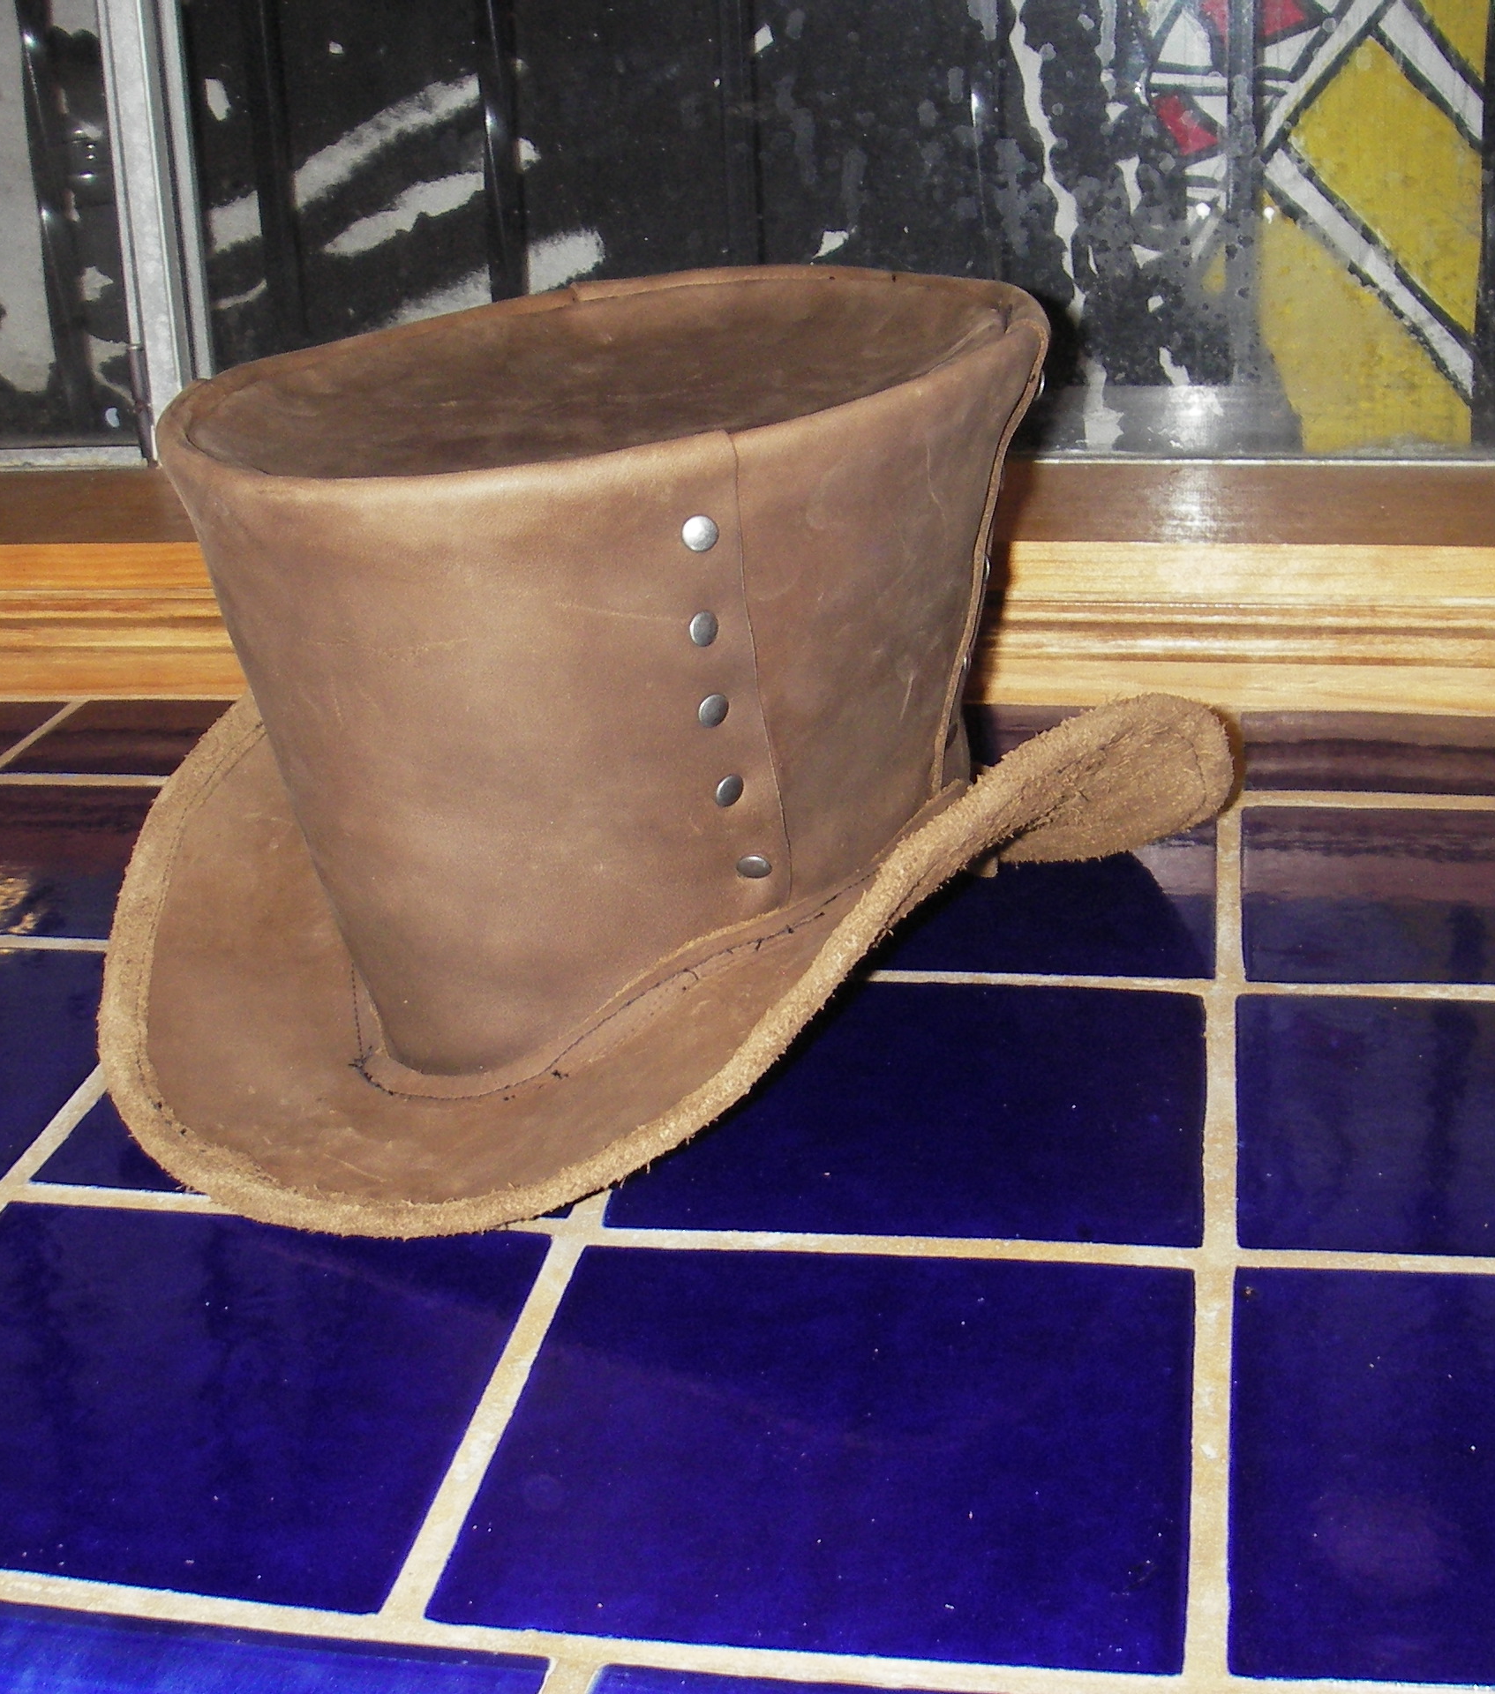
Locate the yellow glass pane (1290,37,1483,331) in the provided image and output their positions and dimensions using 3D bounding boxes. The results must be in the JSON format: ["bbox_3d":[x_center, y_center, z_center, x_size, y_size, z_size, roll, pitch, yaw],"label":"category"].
[{"bbox_3d":[0.260,-0.269,1.012,0.077,0.118,0.006,1,23,11],"label":"yellow glass pane"}]

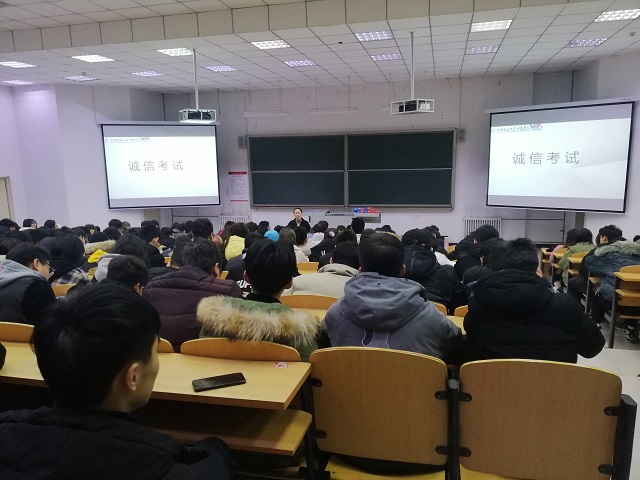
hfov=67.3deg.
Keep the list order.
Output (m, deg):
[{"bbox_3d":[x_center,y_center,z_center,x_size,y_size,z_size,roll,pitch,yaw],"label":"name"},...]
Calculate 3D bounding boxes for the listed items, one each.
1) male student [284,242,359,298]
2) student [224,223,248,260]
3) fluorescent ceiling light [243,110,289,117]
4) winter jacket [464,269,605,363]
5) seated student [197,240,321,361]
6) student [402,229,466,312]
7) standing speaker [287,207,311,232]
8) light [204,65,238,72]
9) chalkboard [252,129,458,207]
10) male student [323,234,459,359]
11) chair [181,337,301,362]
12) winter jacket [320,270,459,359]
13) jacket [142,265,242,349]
[{"bbox_3d":[0.119,0.583,3.075,0.500,1.220,0.740,1,10,14],"label":"male student"},{"bbox_3d":[-0.898,0.392,5.426,0.480,1.220,0.720,1,10,14],"label":"student"},{"bbox_3d":[-1.385,-3.243,12.360,1.240,0.130,0.140,1,10,14],"label":"fluorescent ceiling light"},{"bbox_3d":[0.771,0.411,1.810,0.500,0.675,0.500,1,10,14],"label":"winter jacket"},{"bbox_3d":[-0.179,0.558,2.164,0.530,1.170,0.660,1,10,14],"label":"seated student"},{"bbox_3d":[0.606,0.517,2.892,0.510,1.215,0.650,1,10,14],"label":"student"},{"bbox_3d":[-0.433,0.145,9.975,0.480,1.630,0.320,1,10,14],"label":"standing speaker"},{"bbox_3d":[-2.137,-3.738,10.457,0.600,0.080,0.600,1,10,14],"label":"light"},{"bbox_3d":[0.762,-1.902,13.229,5.750,2.060,0.120,1,10,14],"label":"chalkboard"},{"bbox_3d":[0.316,0.559,2.068,0.510,1.230,0.740,1,10,14],"label":"male student"},{"bbox_3d":[-0.249,0.744,2.066,0.500,0.840,0.520,1,10,14],"label":"chair"},{"bbox_3d":[0.287,0.416,1.936,0.520,0.645,0.500,1,10,14],"label":"winter jacket"},{"bbox_3d":[-0.620,0.414,2.263,0.540,0.600,0.520,1,10,14],"label":"jacket"}]

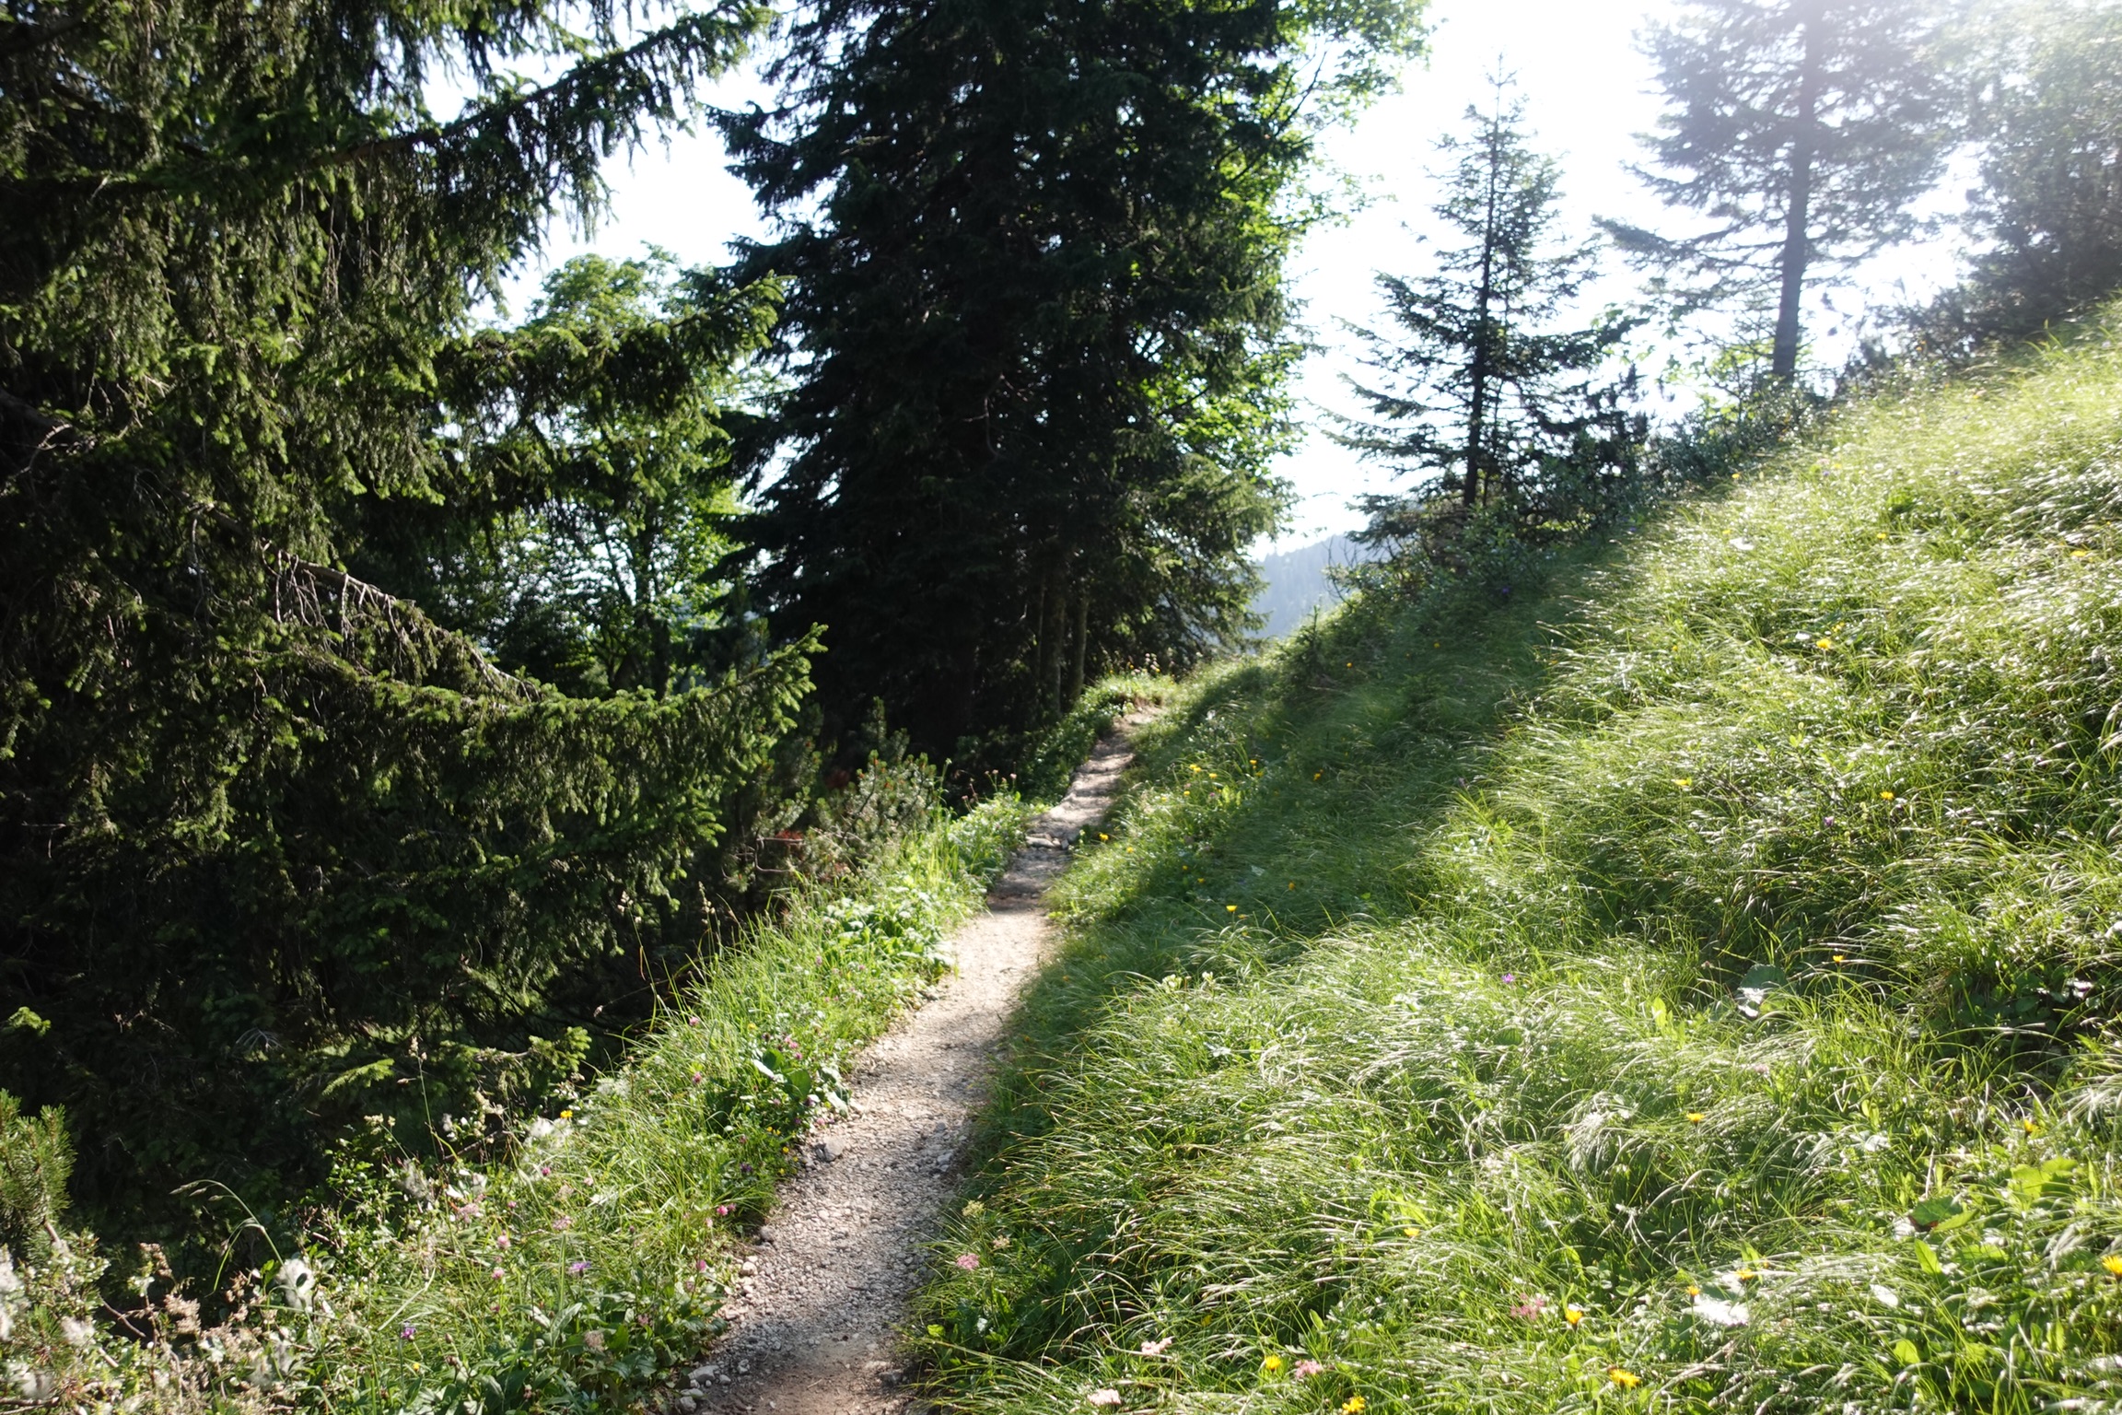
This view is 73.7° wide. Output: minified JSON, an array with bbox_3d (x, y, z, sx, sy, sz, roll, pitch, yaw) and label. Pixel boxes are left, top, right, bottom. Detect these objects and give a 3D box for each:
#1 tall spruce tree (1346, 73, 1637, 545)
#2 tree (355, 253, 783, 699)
[{"bbox_3d":[4.696,-4.343,15.500,3.300,5.100,3.200,2,3,0],"label":"tall spruce tree"},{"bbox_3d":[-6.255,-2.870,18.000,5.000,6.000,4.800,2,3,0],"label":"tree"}]

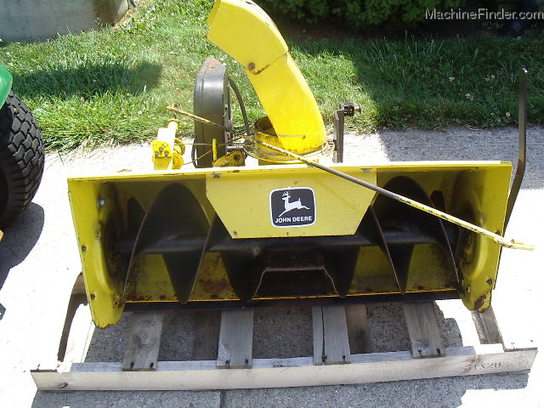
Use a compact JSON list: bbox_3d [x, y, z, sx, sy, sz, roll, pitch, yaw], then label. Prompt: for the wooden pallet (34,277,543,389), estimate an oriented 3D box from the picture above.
[{"bbox_3d":[0.021,0.197,1.813,1.295,0.100,0.711,-3,42,1],"label":"wooden pallet"}]

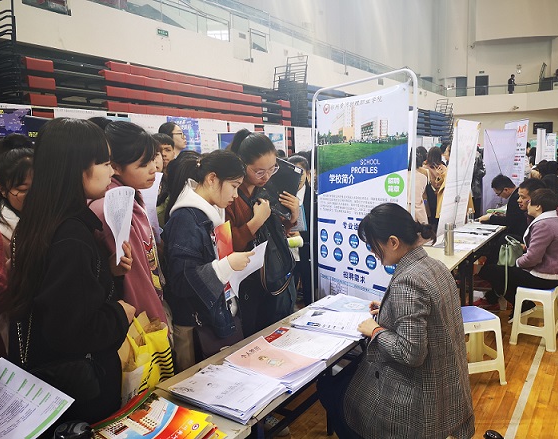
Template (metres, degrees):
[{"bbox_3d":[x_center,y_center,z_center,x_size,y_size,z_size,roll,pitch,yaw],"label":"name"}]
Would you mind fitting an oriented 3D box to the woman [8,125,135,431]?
[{"bbox_3d":[-0.645,0.533,1.515,0.400,1.670,0.440,-4,8,-22],"label":"woman"}]

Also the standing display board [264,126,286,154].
[{"bbox_3d":[-0.171,-1.400,12.615,0.060,2.250,1.000,6,10,35],"label":"standing display board"}]

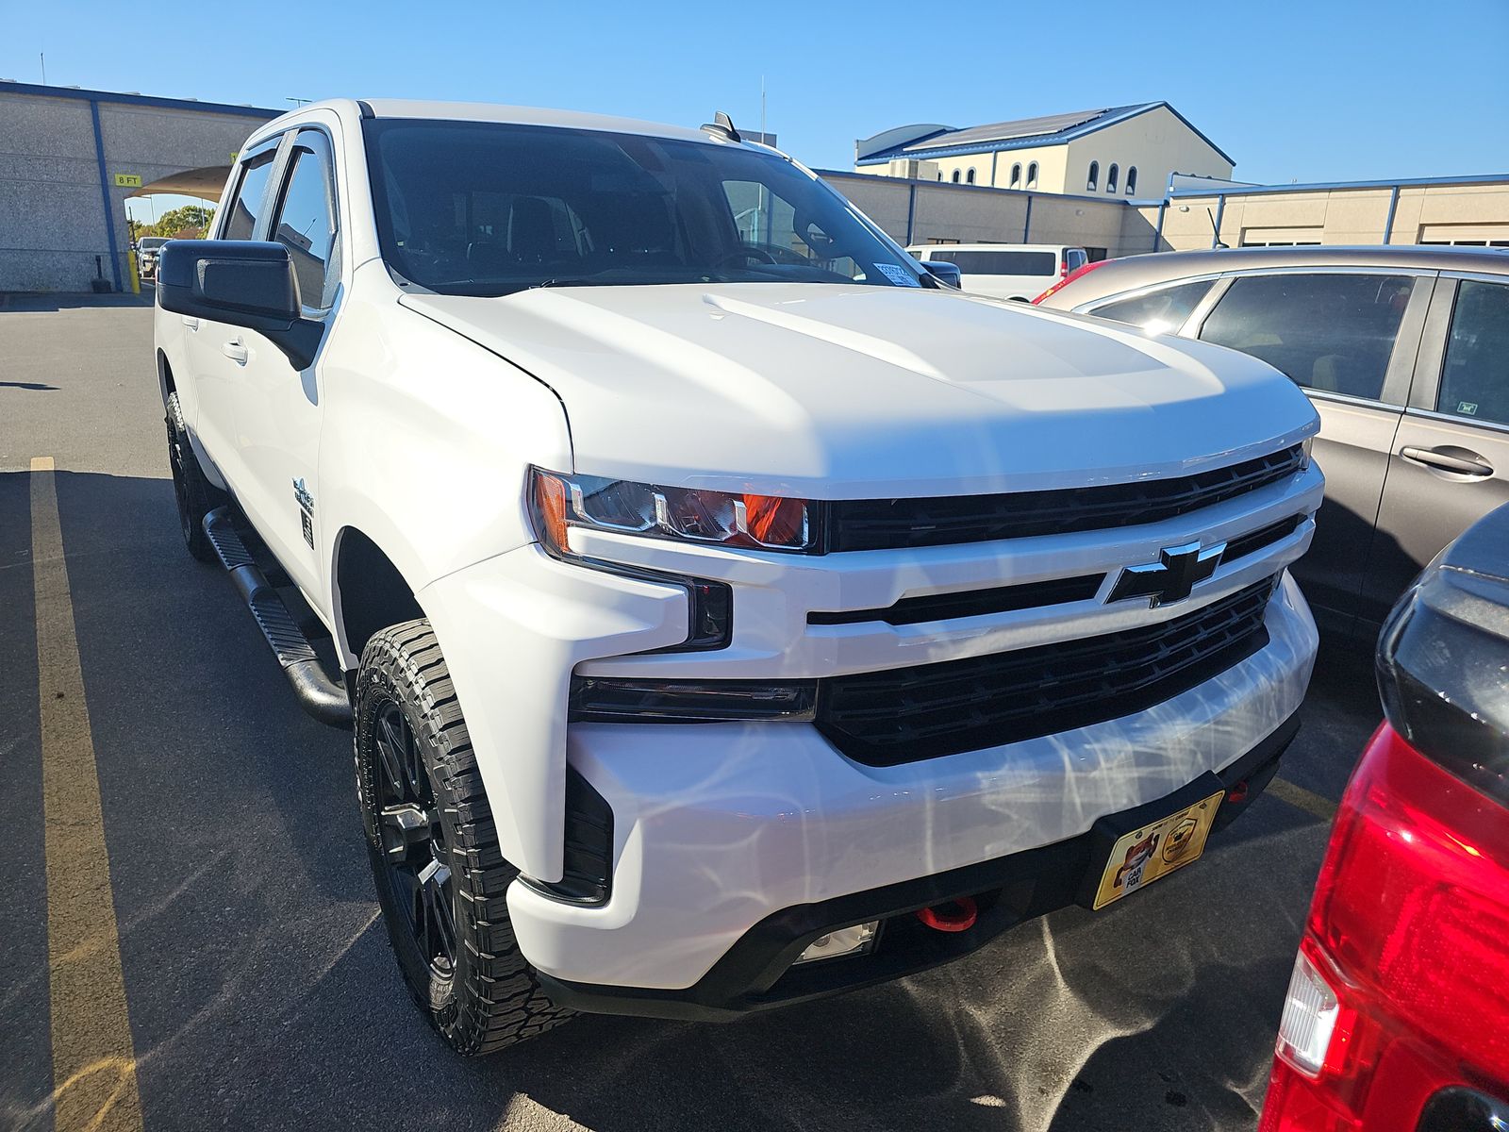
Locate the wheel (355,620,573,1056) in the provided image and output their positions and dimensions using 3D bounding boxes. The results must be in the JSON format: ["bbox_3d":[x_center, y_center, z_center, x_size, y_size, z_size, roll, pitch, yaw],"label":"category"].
[{"bbox_3d":[-0.557,0.517,2.036,0.280,0.840,0.840,-9,21,-34],"label":"wheel"}]

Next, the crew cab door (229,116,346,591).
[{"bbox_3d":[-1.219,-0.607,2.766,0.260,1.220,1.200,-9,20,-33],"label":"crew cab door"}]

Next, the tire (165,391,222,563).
[{"bbox_3d":[-2.680,-0.487,4.954,0.280,0.840,0.840,-9,21,-34],"label":"tire"}]

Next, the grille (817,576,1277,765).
[{"bbox_3d":[0.631,0.170,1.773,1.240,0.200,0.160,-9,20,-33],"label":"grille"}]

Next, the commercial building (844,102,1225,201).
[{"bbox_3d":[18.664,-23.885,67.372,16.228,11.354,18.068,-9,20,-33],"label":"commercial building"}]

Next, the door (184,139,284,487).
[{"bbox_3d":[-1.817,-0.847,3.507,0.230,1.200,1.050,-9,21,-34],"label":"door"}]

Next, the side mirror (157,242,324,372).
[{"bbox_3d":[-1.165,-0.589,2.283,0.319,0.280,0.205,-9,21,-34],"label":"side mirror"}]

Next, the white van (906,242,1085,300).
[{"bbox_3d":[5.475,-7.078,25.544,5.800,2.090,2.000,14,20,36],"label":"white van"}]

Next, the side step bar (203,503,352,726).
[{"bbox_3d":[-1.571,0.107,3.307,0.208,0.120,2.050,-9,21,-34],"label":"side step bar"}]

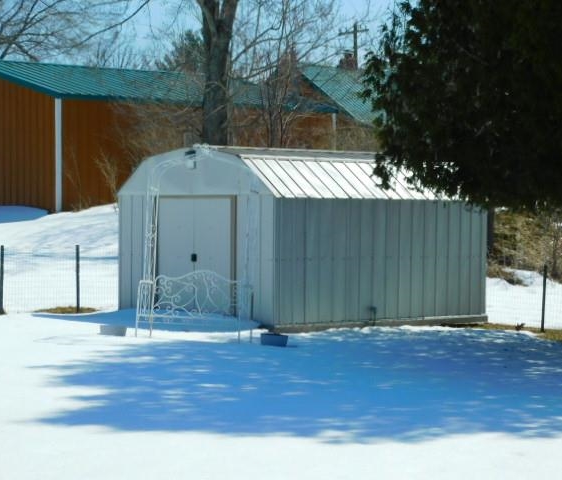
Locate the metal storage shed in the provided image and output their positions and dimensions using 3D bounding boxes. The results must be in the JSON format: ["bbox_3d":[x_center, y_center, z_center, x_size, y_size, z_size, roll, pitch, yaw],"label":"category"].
[{"bbox_3d":[0.330,-0.095,22.879,4.072,2.299,3.070,-1,2,-44],"label":"metal storage shed"}]

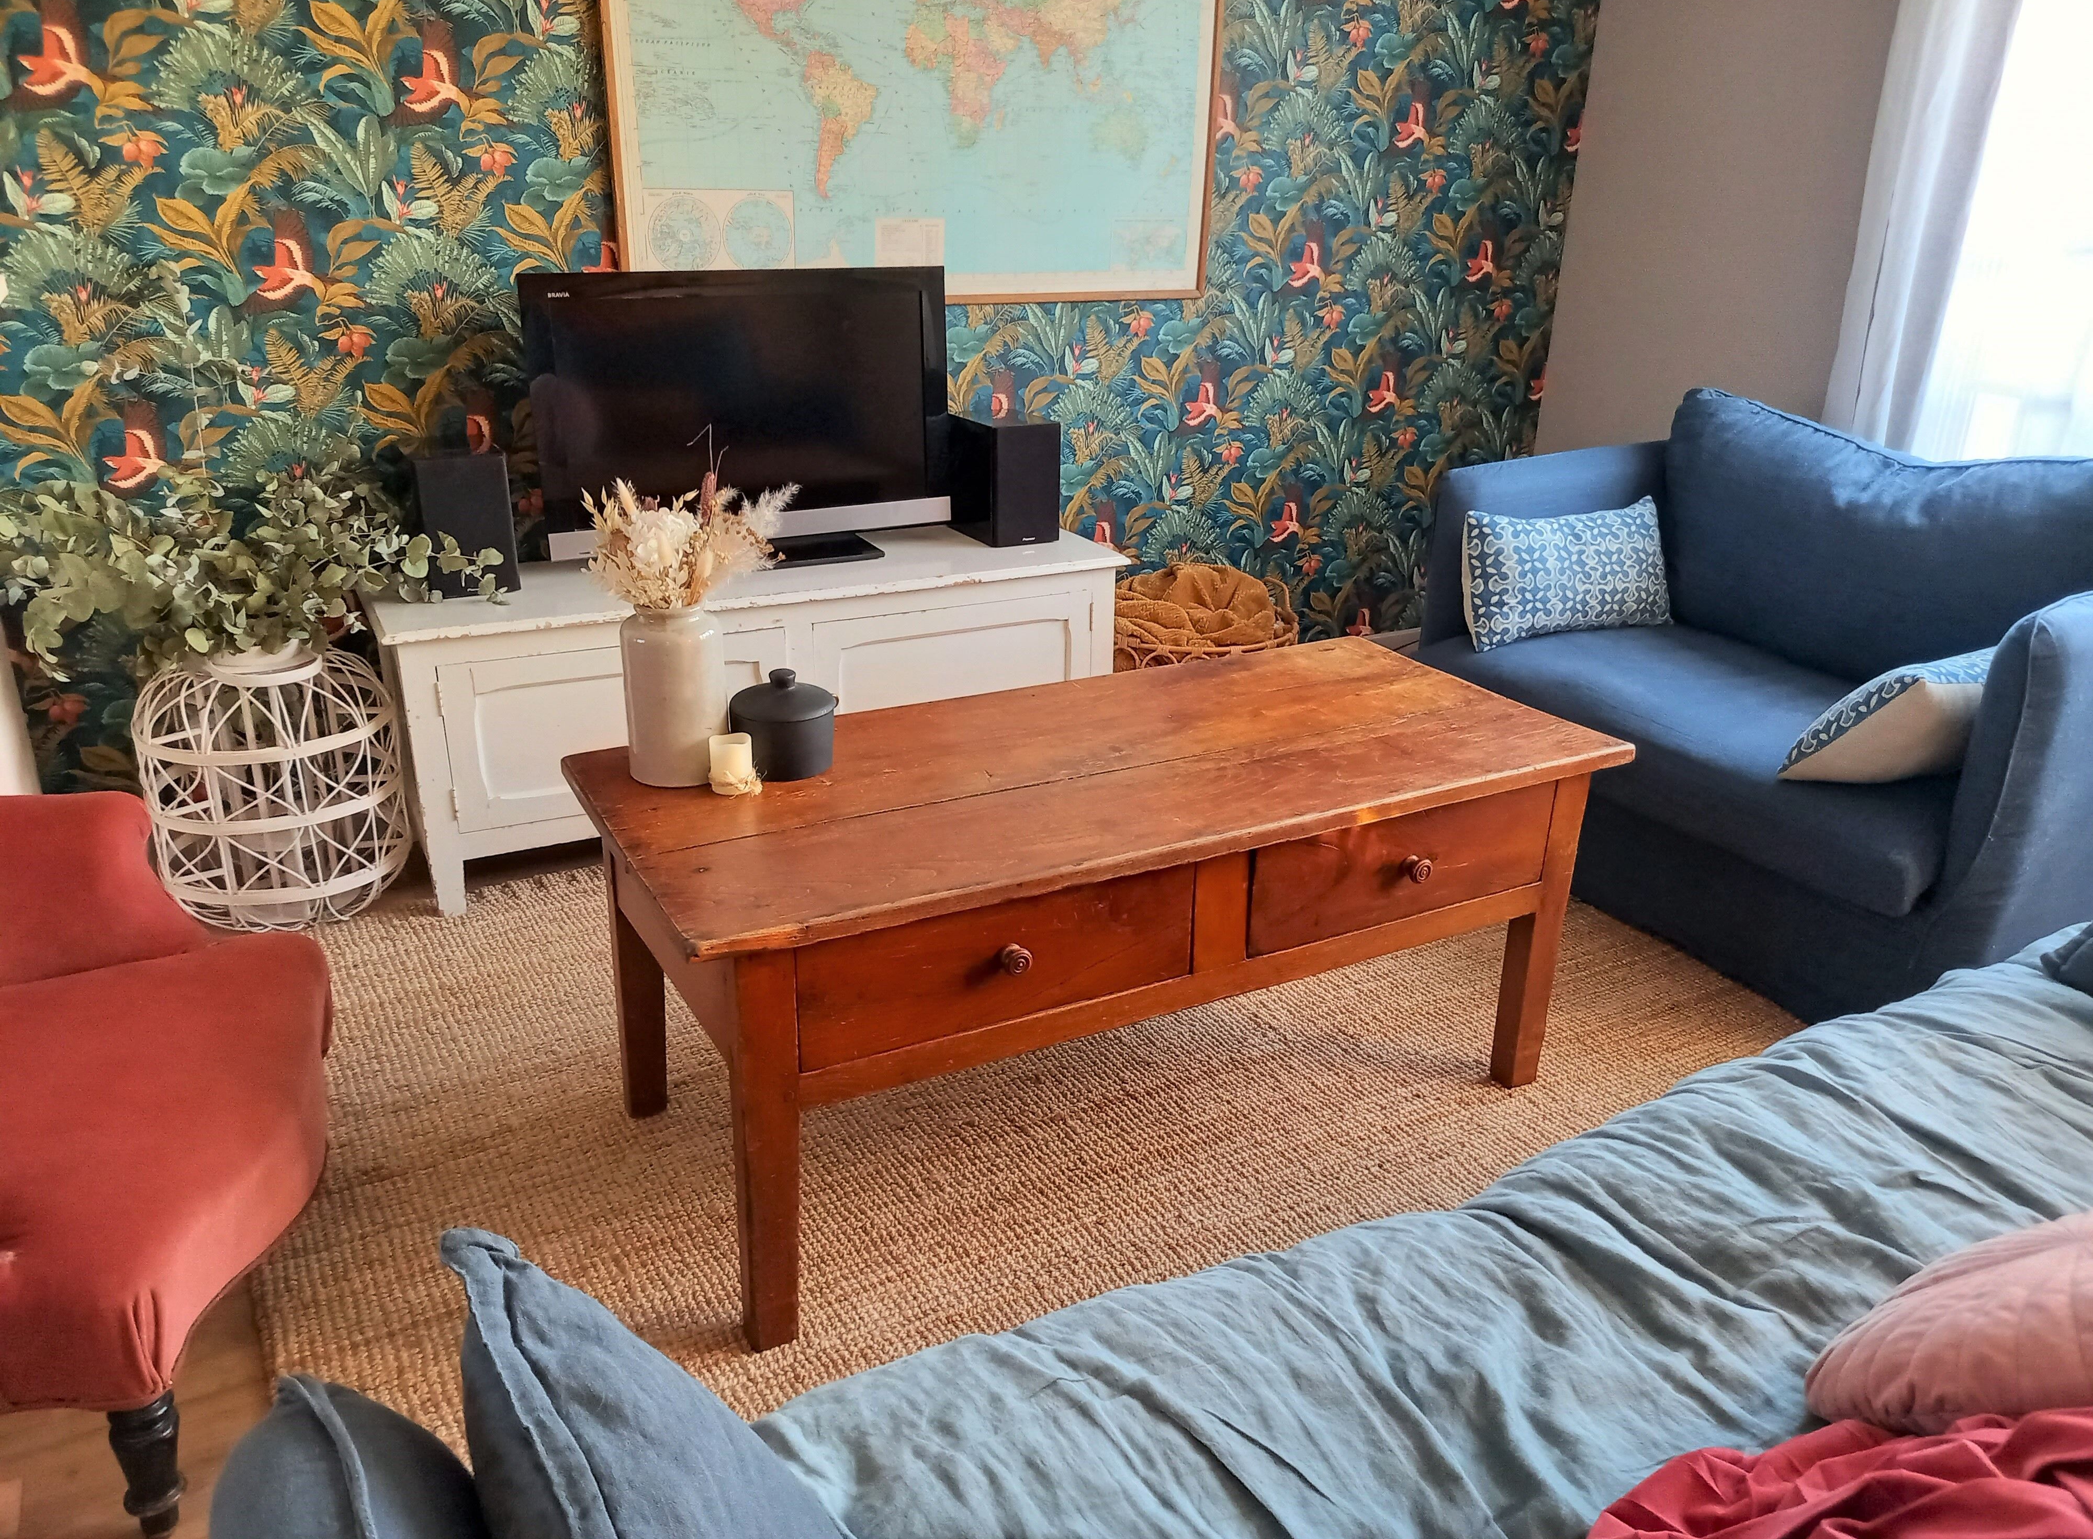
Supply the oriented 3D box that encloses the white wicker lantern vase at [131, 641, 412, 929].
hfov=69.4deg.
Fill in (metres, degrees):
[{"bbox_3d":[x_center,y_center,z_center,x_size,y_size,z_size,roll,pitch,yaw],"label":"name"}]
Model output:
[{"bbox_3d":[-1.305,0.013,2.567,0.400,0.435,0.400,-10,24,-26],"label":"white wicker lantern vase"}]

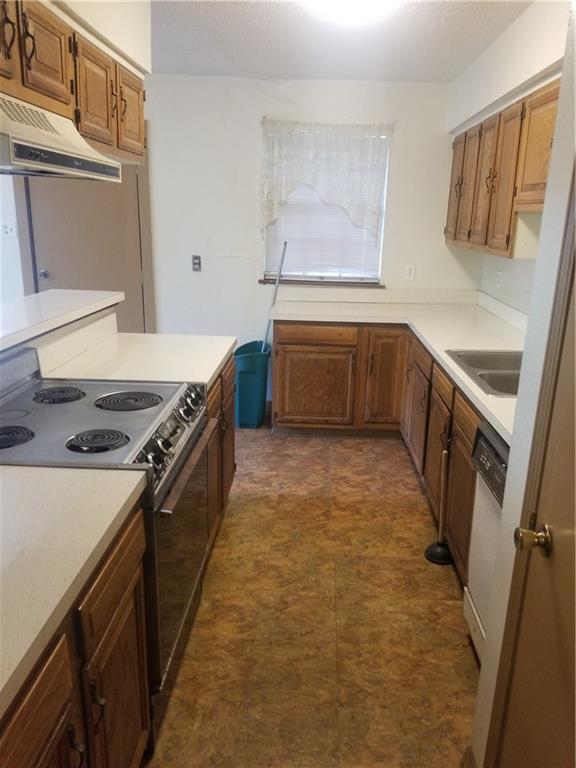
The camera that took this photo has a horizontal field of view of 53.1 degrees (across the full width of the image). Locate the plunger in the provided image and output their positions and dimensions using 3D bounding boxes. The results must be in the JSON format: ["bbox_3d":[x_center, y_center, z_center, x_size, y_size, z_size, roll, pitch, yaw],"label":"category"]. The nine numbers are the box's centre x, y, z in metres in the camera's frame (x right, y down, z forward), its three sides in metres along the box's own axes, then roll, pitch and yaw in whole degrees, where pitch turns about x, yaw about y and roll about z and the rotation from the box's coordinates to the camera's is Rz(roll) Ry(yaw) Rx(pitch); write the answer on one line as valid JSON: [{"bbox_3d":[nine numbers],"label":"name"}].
[{"bbox_3d":[0.702,0.553,2.576,0.125,0.540,0.125,2,16,3],"label":"plunger"}]

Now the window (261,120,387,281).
[{"bbox_3d":[0.264,-1.314,4.249,0.911,1.145,0.090,2,16,3],"label":"window"}]

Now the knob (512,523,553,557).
[{"bbox_3d":[0.477,0.306,1.130,0.065,0.061,0.061,2,16,3],"label":"knob"}]

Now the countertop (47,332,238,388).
[{"bbox_3d":[-0.642,-0.127,2.792,0.675,0.045,0.934,2,16,3],"label":"countertop"}]

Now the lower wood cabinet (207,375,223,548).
[{"bbox_3d":[-0.638,0.326,2.697,0.605,0.730,0.460,2,16,3],"label":"lower wood cabinet"}]

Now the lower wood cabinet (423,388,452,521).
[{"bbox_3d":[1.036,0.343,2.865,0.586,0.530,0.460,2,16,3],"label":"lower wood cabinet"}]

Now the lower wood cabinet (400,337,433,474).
[{"bbox_3d":[1.075,0.105,3.497,0.596,0.750,0.830,2,16,3],"label":"lower wood cabinet"}]

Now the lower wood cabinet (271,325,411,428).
[{"bbox_3d":[0.356,-0.117,4.223,0.898,0.765,0.605,2,16,3],"label":"lower wood cabinet"}]

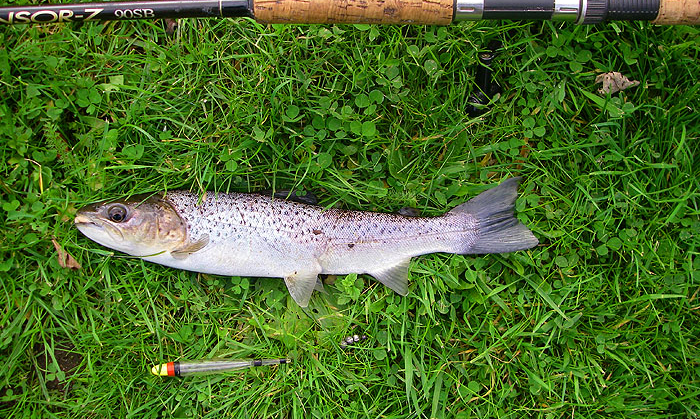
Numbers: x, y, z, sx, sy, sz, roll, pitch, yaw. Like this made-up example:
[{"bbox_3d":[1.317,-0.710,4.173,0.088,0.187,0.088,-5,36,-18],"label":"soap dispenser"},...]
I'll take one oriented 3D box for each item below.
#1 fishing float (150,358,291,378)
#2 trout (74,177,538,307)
[{"bbox_3d":[-0.090,0.110,0.541,0.098,0.010,0.010,-4,82,-1],"label":"fishing float"},{"bbox_3d":[-0.031,0.024,0.546,0.329,0.038,0.092,0,82,0],"label":"trout"}]

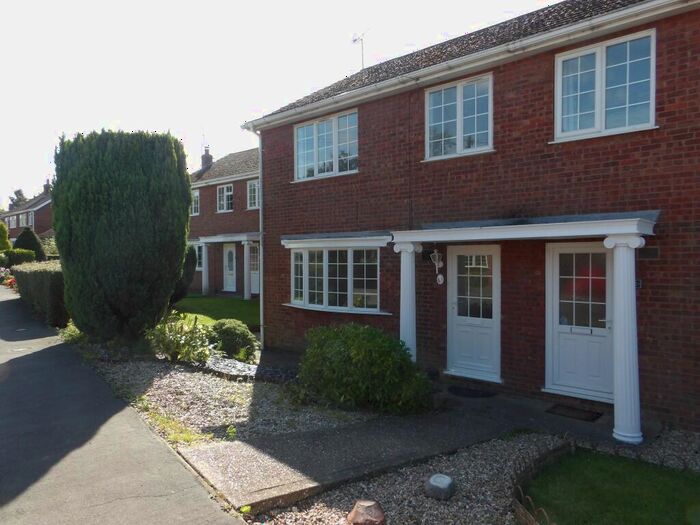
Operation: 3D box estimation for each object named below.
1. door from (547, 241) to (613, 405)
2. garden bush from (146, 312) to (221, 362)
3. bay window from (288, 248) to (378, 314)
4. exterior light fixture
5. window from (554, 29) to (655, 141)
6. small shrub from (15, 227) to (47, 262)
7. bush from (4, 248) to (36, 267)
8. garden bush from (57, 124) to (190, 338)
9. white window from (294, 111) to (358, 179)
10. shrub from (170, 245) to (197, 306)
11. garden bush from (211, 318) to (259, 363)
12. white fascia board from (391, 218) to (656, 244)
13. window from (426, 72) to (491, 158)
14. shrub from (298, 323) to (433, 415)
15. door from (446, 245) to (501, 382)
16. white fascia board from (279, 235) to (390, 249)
[{"bbox_3d":[3.123,0.784,6.582,0.930,2.080,0.110,0,1,41],"label":"door"},{"bbox_3d":[-3.244,1.443,9.400,1.350,0.970,1.250,-1,1,-19],"label":"garden bush"},{"bbox_3d":[-0.412,0.297,9.351,2.250,1.200,0.360,0,1,40],"label":"bay window"},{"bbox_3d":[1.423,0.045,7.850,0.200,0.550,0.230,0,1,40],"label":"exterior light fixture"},{"bbox_3d":[3.309,-2.279,6.361,1.220,1.200,0.110,0,1,41],"label":"window"},{"bbox_3d":[-17.776,-0.389,27.000,2.000,3.000,2.000,-1,1,-33],"label":"small shrub"},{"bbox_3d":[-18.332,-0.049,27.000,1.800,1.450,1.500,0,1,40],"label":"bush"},{"bbox_3d":[-5.013,-0.562,10.600,2.700,4.300,2.650,0,1,40],"label":"garden bush"},{"bbox_3d":[-0.507,-2.304,9.722,1.770,1.200,0.110,0,1,41],"label":"white window"},{"bbox_3d":[-5.760,0.420,16.300,1.250,2.150,1.250,-1,1,-19],"label":"shrub"},{"bbox_3d":[-2.249,1.462,9.450,0.900,0.860,0.870,0,1,0],"label":"garden bush"},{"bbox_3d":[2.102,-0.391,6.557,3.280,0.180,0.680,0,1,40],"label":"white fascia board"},{"bbox_3d":[1.717,-2.285,7.725,1.180,1.200,0.110,0,1,40],"label":"window"},{"bbox_3d":[0.240,1.456,7.500,2.050,1.180,1.750,0,1,40],"label":"shrub"},{"bbox_3d":[1.935,0.777,7.629,0.920,2.080,0.110,0,1,41],"label":"door"},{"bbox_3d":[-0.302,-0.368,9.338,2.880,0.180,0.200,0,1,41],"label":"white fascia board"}]

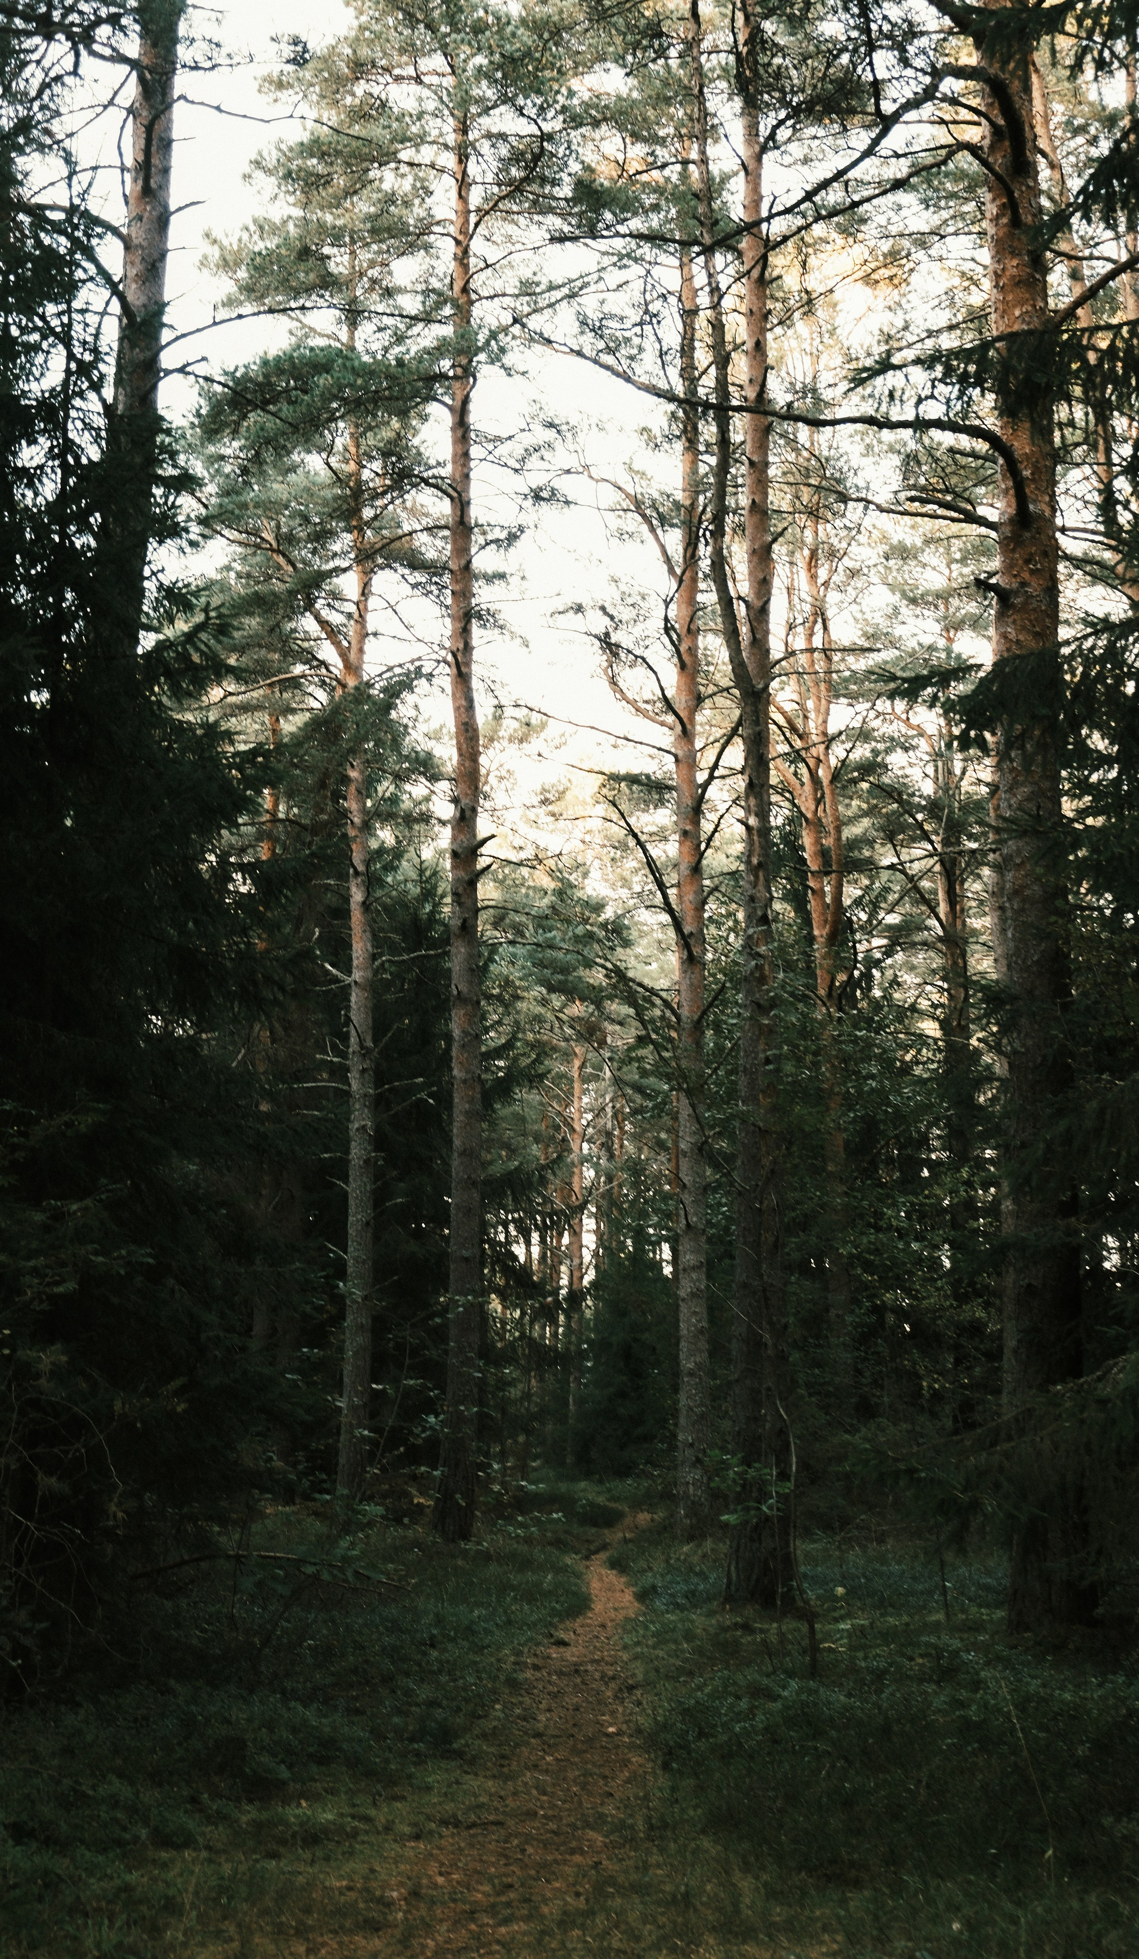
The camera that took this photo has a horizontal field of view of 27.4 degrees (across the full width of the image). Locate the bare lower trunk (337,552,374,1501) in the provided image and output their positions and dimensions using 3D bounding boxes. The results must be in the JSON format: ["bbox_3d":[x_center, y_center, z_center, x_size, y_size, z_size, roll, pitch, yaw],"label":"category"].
[{"bbox_3d":[-2.189,0.367,24.169,0.305,9.990,0.305,0,-9,0],"label":"bare lower trunk"}]

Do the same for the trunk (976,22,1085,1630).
[{"bbox_3d":[2.755,-1.192,14.044,0.465,9.870,0.465,0,-9,0],"label":"trunk"}]

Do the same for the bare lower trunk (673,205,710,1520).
[{"bbox_3d":[1.087,-1.082,20.776,0.265,11.770,0.265,0,-9,0],"label":"bare lower trunk"}]

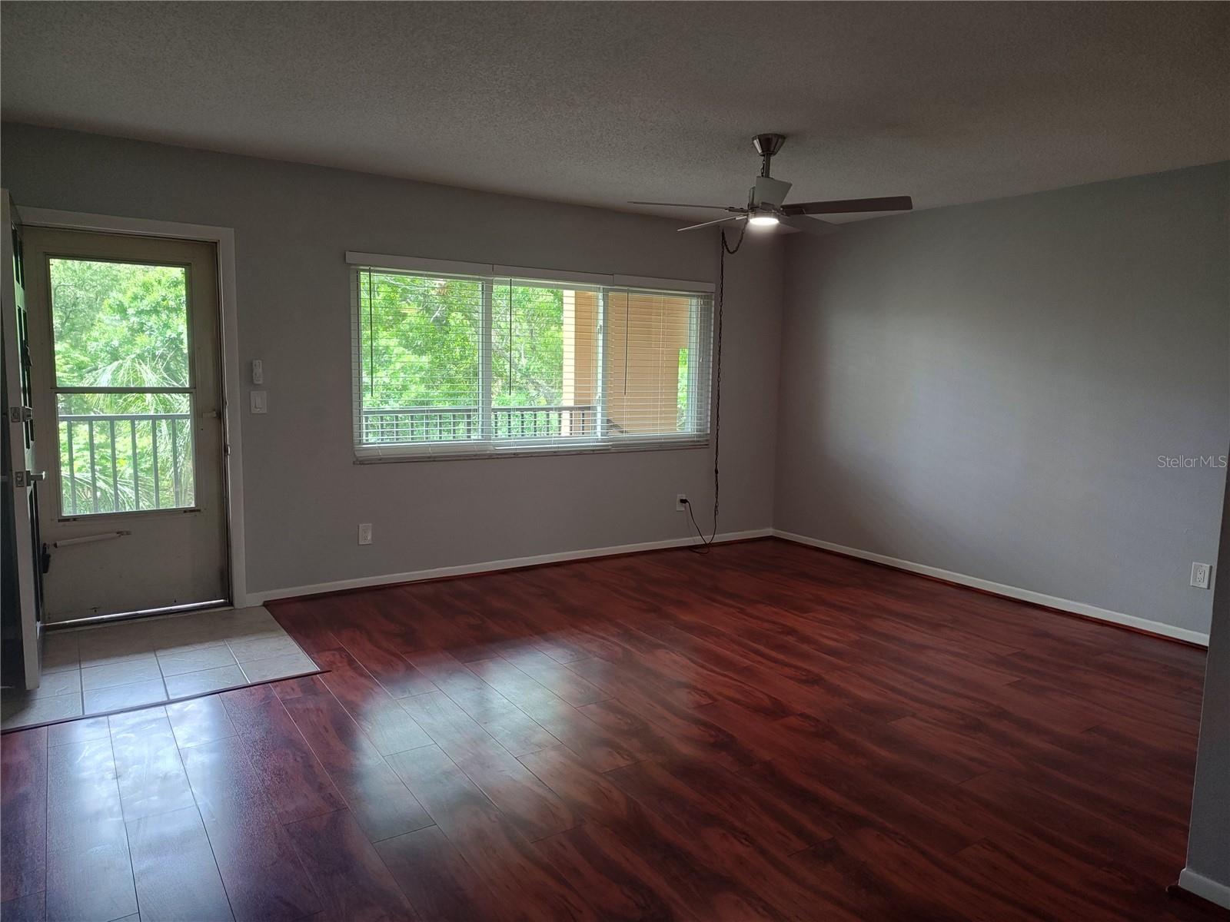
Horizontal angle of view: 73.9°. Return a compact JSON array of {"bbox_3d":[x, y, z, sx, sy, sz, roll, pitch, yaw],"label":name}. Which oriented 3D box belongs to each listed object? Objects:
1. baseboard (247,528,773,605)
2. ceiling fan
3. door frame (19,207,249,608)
[{"bbox_3d":[-0.371,0.696,5.669,4.030,0.083,0.020,-3,8,-33],"label":"baseboard"},{"bbox_3d":[0.693,-1.323,3.876,1.310,0.400,1.290,-3,8,-33],"label":"ceiling fan"},{"bbox_3d":[-2.491,-0.181,4.200,1.030,2.080,0.120,-3,8,-33],"label":"door frame"}]

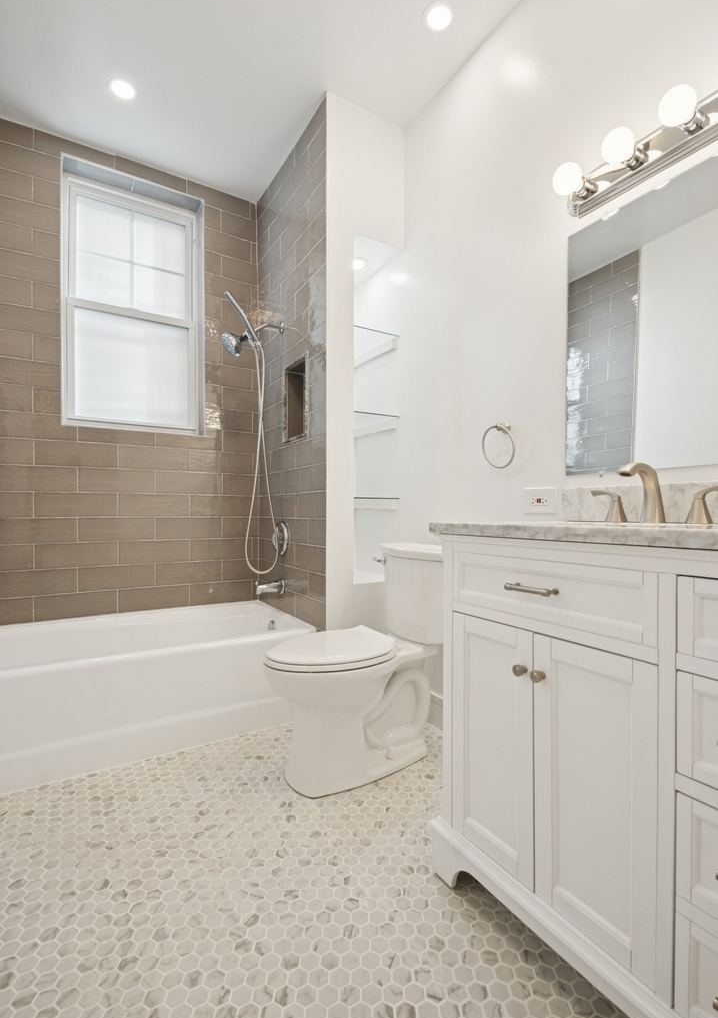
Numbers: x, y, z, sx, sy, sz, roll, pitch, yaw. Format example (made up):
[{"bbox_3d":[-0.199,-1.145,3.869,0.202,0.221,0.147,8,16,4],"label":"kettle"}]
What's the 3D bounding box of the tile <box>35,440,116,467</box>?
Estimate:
[{"bbox_3d":[-1.222,-0.235,1.956,0.306,0.105,0.009,0,0,-32],"label":"tile"}]

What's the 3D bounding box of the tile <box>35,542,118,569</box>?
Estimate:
[{"bbox_3d":[-1.332,0.219,2.131,0.337,0.116,0.010,0,0,-29],"label":"tile"}]

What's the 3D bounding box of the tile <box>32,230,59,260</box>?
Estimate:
[{"bbox_3d":[-1.315,-1.108,1.893,0.093,0.104,0.009,0,0,-32],"label":"tile"}]

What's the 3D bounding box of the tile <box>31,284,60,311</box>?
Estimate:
[{"bbox_3d":[-1.315,-0.889,1.894,0.093,0.106,0.009,0,0,-32],"label":"tile"}]

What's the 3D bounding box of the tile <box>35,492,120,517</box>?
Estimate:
[{"bbox_3d":[-1.304,-0.016,2.087,0.328,0.115,0.010,0,0,-31],"label":"tile"}]

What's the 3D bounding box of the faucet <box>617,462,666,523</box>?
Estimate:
[{"bbox_3d":[0.690,-0.039,1.095,0.155,0.149,0.052,0,0,-30],"label":"faucet"}]

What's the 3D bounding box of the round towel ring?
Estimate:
[{"bbox_3d":[0.485,-0.212,1.532,0.062,0.154,0.144,0,0,-32],"label":"round towel ring"}]

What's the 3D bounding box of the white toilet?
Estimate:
[{"bbox_3d":[0.039,0.525,1.573,0.755,0.760,0.440,0,0,-30],"label":"white toilet"}]

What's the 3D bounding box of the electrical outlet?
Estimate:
[{"bbox_3d":[0.588,-0.025,1.464,0.010,0.085,0.120,0,0,-32],"label":"electrical outlet"}]

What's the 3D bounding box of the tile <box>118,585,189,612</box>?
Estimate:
[{"bbox_3d":[-0.962,0.422,2.123,0.309,0.102,0.009,0,0,-32],"label":"tile"}]

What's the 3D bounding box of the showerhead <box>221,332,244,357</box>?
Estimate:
[{"bbox_3d":[-0.595,-0.768,2.107,0.073,0.112,0.112,-42,20,-24],"label":"showerhead"}]

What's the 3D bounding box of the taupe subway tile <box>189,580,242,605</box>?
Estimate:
[{"bbox_3d":[-0.746,0.459,2.453,0.332,0.116,0.010,0,0,-29],"label":"taupe subway tile"}]

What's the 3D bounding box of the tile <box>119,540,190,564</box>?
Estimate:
[{"bbox_3d":[-1.020,0.218,2.257,0.328,0.115,0.010,0,0,-31],"label":"tile"}]

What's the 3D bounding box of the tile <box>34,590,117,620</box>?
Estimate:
[{"bbox_3d":[-1.333,0.457,2.131,0.338,0.115,0.010,0,0,-29],"label":"tile"}]

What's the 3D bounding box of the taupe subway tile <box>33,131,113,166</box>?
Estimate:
[{"bbox_3d":[-1.338,-1.684,2.128,0.326,0.089,0.010,0,0,-29],"label":"taupe subway tile"}]

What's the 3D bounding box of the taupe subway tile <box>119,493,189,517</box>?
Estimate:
[{"bbox_3d":[-0.960,-0.015,2.122,0.309,0.106,0.009,0,0,-32],"label":"taupe subway tile"}]

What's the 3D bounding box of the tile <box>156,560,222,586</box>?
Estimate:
[{"bbox_3d":[-0.828,0.316,2.207,0.309,0.107,0.009,0,0,-32],"label":"tile"}]

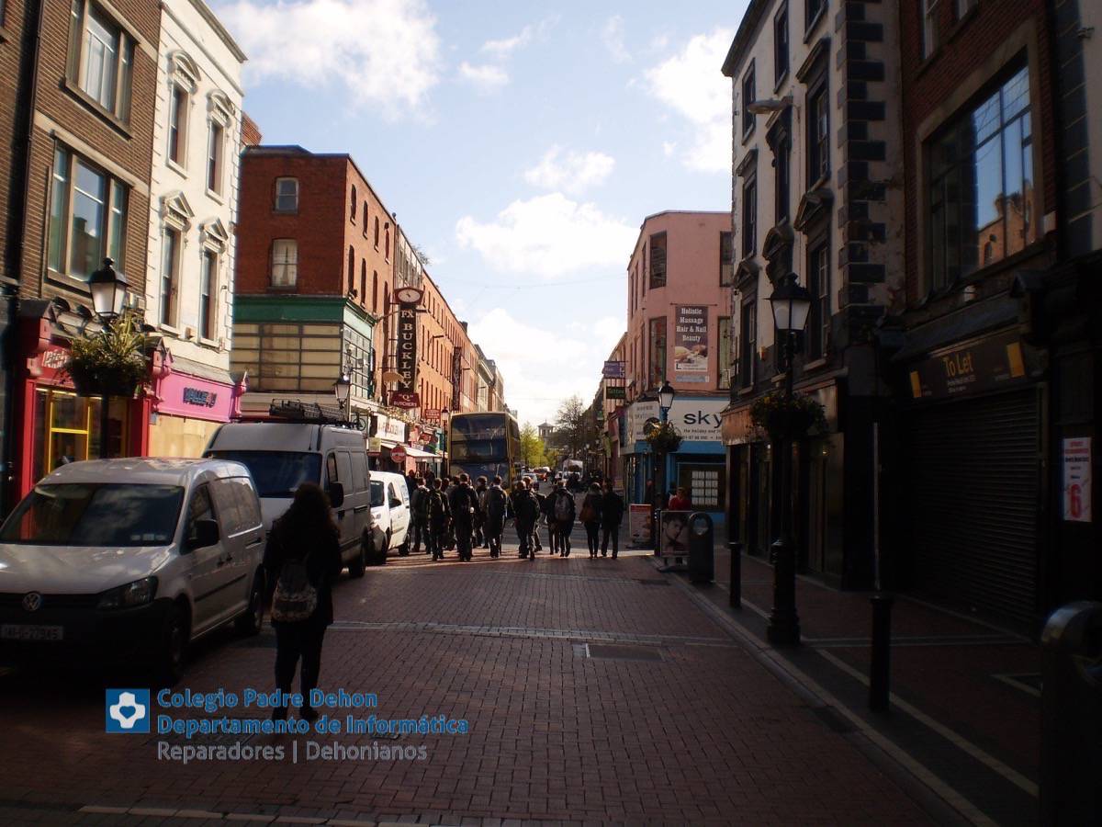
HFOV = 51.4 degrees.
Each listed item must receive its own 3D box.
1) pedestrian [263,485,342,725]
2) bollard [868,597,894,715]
[{"bbox_3d":[-1.684,1.286,7.771,0.520,1.620,0.380,1,-3,0],"label":"pedestrian"},{"bbox_3d":[2.567,1.858,8.900,0.170,0.899,0.170,1,-3,1],"label":"bollard"}]

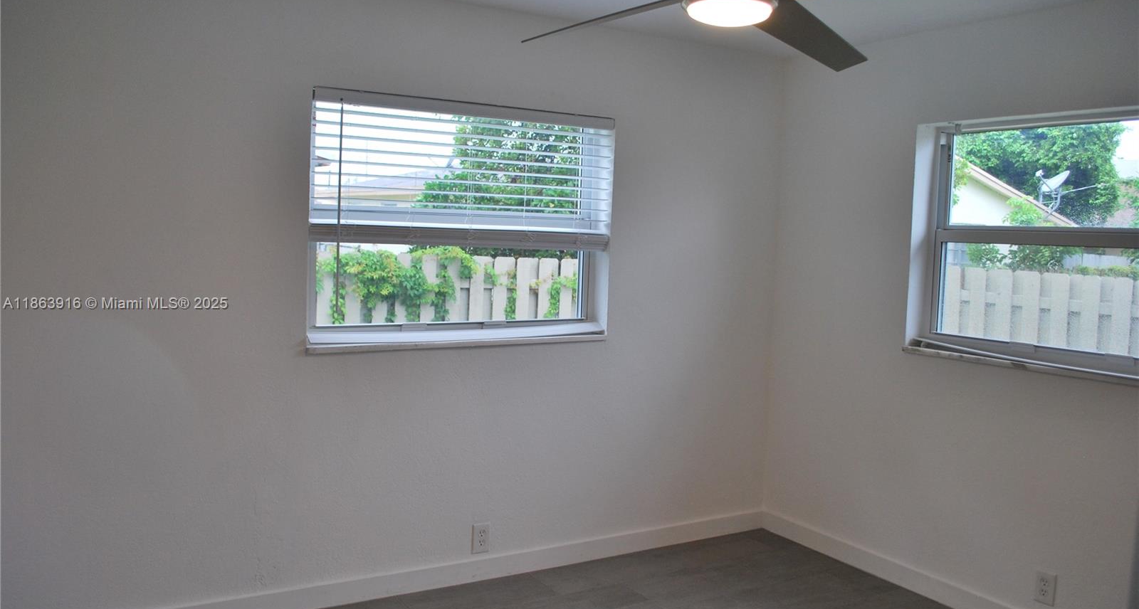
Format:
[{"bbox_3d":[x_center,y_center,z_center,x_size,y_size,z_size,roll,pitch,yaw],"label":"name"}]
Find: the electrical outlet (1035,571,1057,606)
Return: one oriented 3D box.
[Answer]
[{"bbox_3d":[1.743,1.040,3.129,0.009,0.122,0.078,-1,5,-30],"label":"electrical outlet"}]

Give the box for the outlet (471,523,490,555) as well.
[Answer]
[{"bbox_3d":[-0.371,0.983,3.589,0.078,0.122,0.009,-1,5,-30],"label":"outlet"}]

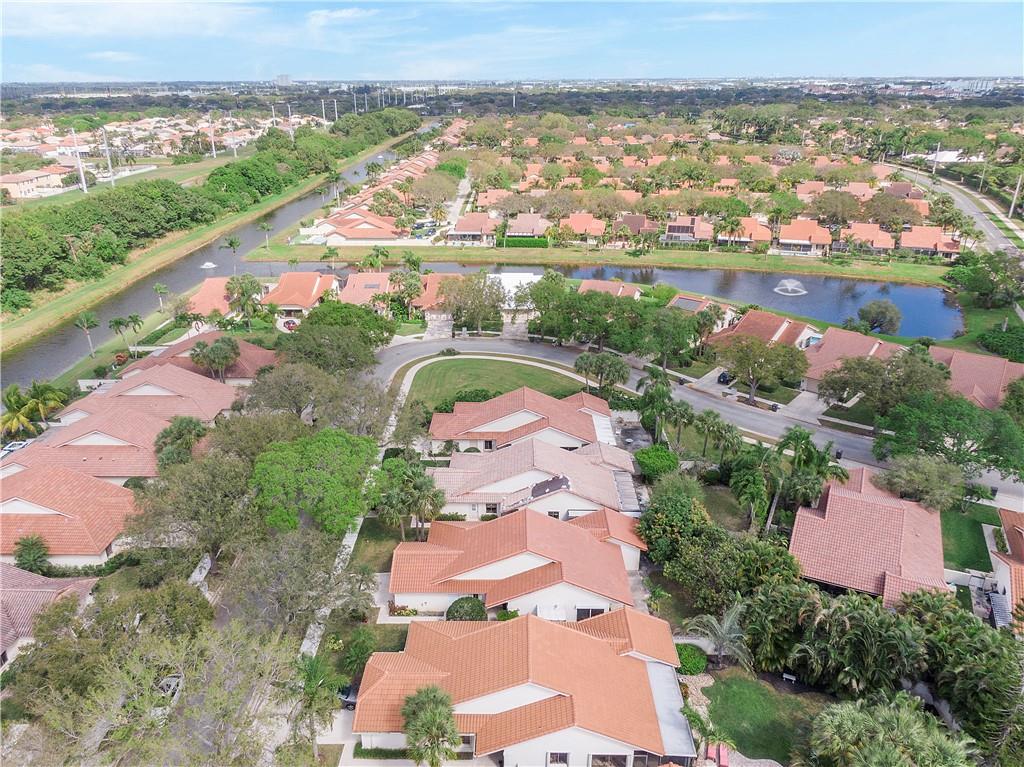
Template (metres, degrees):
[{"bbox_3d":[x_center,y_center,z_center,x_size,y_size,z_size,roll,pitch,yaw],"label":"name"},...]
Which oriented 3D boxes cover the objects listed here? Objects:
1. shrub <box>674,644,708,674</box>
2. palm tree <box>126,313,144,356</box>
[{"bbox_3d":[14.511,22.152,58.395,2.800,2.100,2.700,0,23,0],"label":"shrub"},{"bbox_3d":[-62.883,-7.872,118.950,2.900,8.000,2.900,0,23,0],"label":"palm tree"}]

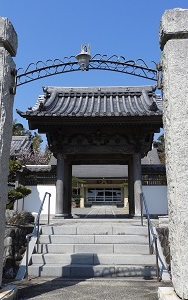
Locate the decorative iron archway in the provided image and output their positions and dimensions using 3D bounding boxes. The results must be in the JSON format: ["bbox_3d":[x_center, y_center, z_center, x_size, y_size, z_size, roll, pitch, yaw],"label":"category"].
[{"bbox_3d":[-0.126,-1.587,5.377,2.754,0.677,0.091,-1,-12,3],"label":"decorative iron archway"}]

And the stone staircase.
[{"bbox_3d":[0.012,2.310,6.640,2.653,0.952,1.995,-1,-12,3],"label":"stone staircase"}]

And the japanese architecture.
[{"bbox_3d":[0.216,-0.025,10.706,5.179,5.161,3.934,-1,-12,3],"label":"japanese architecture"}]

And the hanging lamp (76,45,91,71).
[{"bbox_3d":[-0.208,-1.800,5.430,0.284,0.531,0.284,-1,-12,3],"label":"hanging lamp"}]

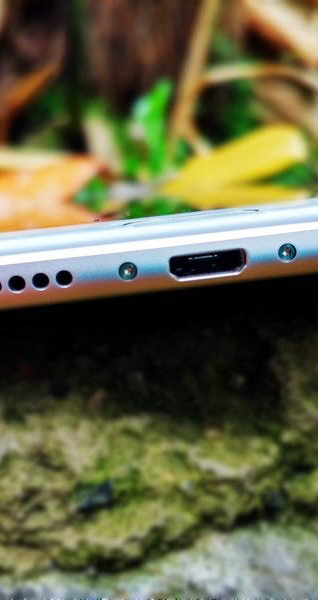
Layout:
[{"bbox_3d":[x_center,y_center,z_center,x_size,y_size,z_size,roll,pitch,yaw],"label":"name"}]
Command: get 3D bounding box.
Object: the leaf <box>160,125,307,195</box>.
[{"bbox_3d":[0.029,-0.054,0.265,0.056,0.014,0.027,-22,16,-7],"label":"leaf"}]

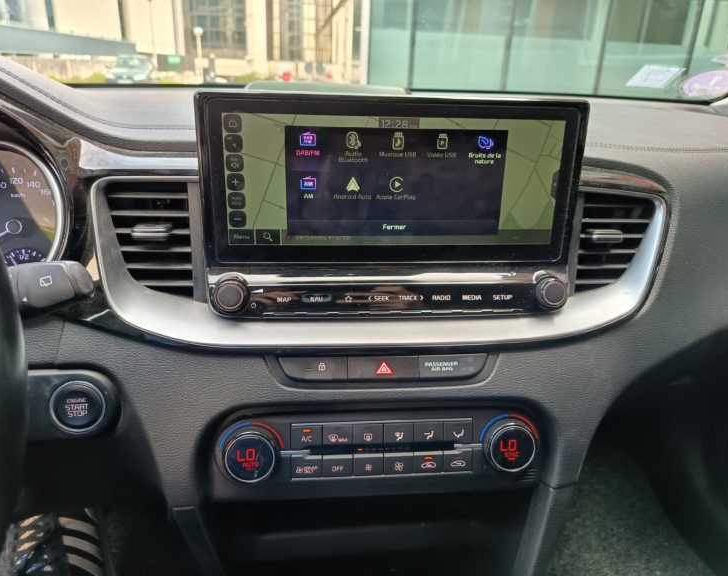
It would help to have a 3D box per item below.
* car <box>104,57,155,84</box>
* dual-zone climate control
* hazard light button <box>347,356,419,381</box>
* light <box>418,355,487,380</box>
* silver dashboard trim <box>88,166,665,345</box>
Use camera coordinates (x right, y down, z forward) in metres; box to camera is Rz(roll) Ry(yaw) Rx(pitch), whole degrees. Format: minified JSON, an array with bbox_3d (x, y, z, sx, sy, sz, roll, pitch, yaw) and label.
[{"bbox_3d":[-10.810,-9.863,24.600,1.730,1.500,4.050,-4,22,-14],"label":"car"},{"bbox_3d":[0.015,0.132,0.445,0.265,0.054,0.027,-1,3,-6],"label":"dual-zone climate control"},{"bbox_3d":[0.016,0.067,0.444,0.059,0.019,0.014,-1,8,-6],"label":"hazard light button"},{"bbox_3d":[0.075,0.067,0.450,0.057,0.019,0.012,-1,8,-6],"label":"light"},{"bbox_3d":[0.017,-0.023,0.408,0.415,0.127,0.055,-1,7,-6],"label":"silver dashboard trim"}]

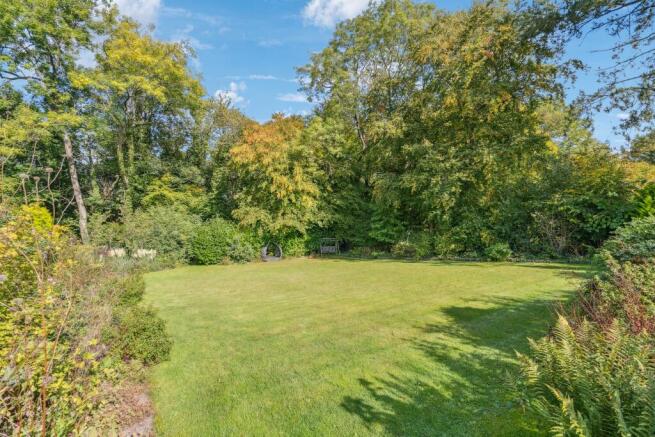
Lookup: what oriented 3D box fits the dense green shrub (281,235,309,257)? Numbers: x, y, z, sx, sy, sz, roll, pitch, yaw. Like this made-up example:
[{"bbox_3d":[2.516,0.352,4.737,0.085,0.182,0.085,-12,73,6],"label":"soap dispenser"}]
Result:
[{"bbox_3d":[-2.800,2.300,24.800,2.300,1.870,2.000,0,0,0],"label":"dense green shrub"}]

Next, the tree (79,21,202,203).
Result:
[{"bbox_3d":[-17.000,-8.500,27.500,9.800,20.020,9.400,0,0,0],"label":"tree"}]

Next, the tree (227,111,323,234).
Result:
[{"bbox_3d":[-4.500,-3.330,25.500,8.100,11.560,7.600,0,0,0],"label":"tree"}]

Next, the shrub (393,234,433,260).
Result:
[{"bbox_3d":[6.900,2.370,23.800,3.100,2.120,2.400,0,0,0],"label":"shrub"}]

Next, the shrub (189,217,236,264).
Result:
[{"bbox_3d":[-8.000,1.630,20.600,3.100,3.110,2.900,0,0,0],"label":"shrub"}]

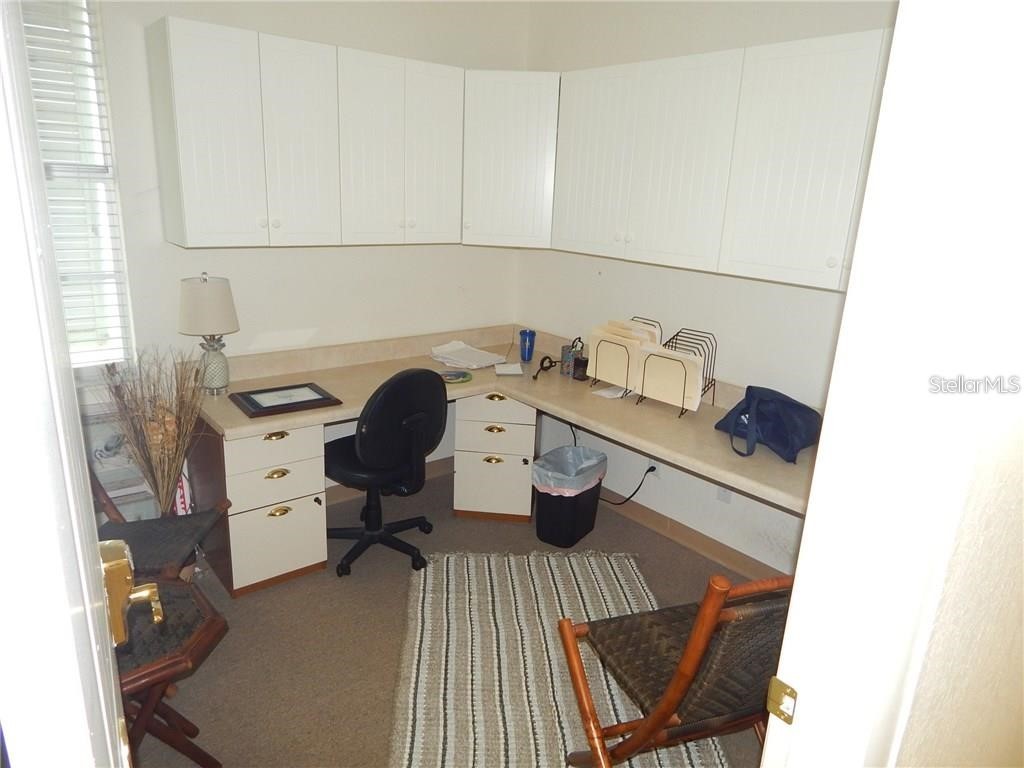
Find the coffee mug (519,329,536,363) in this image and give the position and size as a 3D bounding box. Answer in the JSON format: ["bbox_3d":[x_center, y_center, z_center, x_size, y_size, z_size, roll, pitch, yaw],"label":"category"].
[{"bbox_3d":[0.087,-0.199,3.460,0.088,0.165,0.088,3,17,-1],"label":"coffee mug"}]

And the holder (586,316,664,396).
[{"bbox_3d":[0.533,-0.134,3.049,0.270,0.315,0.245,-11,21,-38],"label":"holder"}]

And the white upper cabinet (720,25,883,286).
[{"bbox_3d":[1.049,-0.749,2.260,0.304,0.762,0.462,-11,21,-38],"label":"white upper cabinet"}]

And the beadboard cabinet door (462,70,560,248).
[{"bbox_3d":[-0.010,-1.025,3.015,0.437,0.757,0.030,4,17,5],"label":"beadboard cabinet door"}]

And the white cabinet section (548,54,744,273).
[{"bbox_3d":[0.613,-0.917,2.756,0.320,0.762,0.905,-11,21,-39],"label":"white cabinet section"}]

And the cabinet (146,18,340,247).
[{"bbox_3d":[-1.027,-0.938,2.557,0.601,0.762,0.311,-11,21,-38],"label":"cabinet"}]

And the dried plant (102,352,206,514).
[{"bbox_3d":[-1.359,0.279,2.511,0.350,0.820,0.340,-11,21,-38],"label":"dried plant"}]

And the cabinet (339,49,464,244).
[{"bbox_3d":[-0.560,-1.026,2.934,0.612,0.762,0.311,-11,21,-38],"label":"cabinet"}]

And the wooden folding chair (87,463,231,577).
[{"bbox_3d":[-1.278,0.548,2.146,0.580,0.770,0.500,2,17,-3],"label":"wooden folding chair"}]

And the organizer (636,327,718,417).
[{"bbox_3d":[0.730,-0.057,2.823,0.280,0.315,0.280,-11,21,-38],"label":"organizer"}]

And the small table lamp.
[{"bbox_3d":[-1.238,-0.202,2.655,0.222,0.500,0.222,-11,21,-38],"label":"small table lamp"}]

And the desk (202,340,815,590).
[{"bbox_3d":[-0.011,0.444,2.620,1.840,0.815,2.200,-11,21,-38],"label":"desk"}]

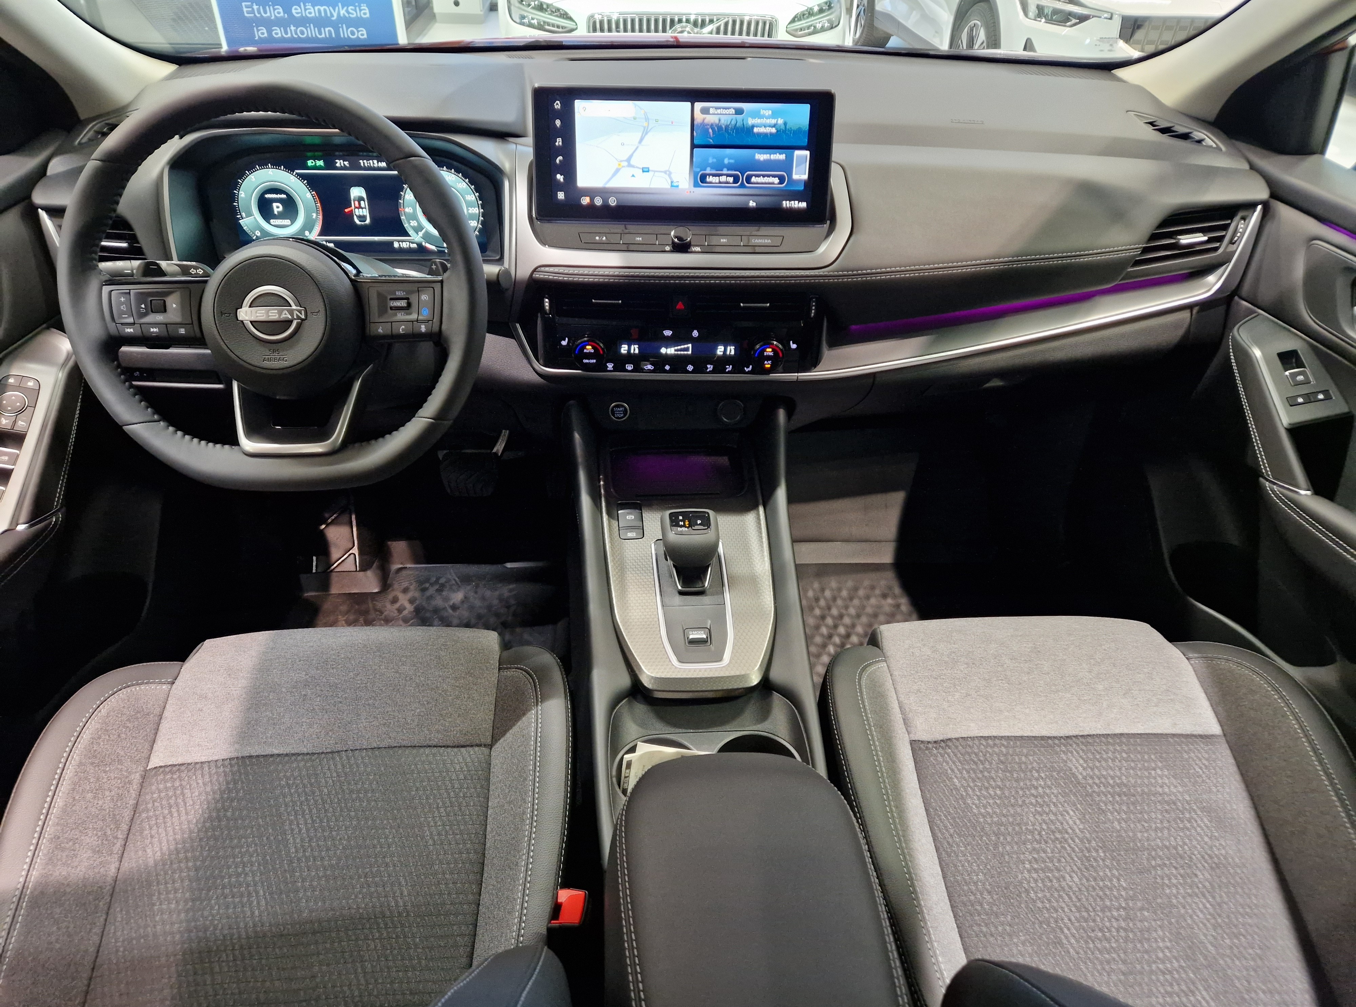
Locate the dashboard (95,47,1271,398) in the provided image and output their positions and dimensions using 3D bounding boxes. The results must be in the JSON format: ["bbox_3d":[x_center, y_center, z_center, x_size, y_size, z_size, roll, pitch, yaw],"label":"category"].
[{"bbox_3d":[-0.006,-0.378,1.202,1.430,0.390,0.480,-1,35,-3],"label":"dashboard"}]

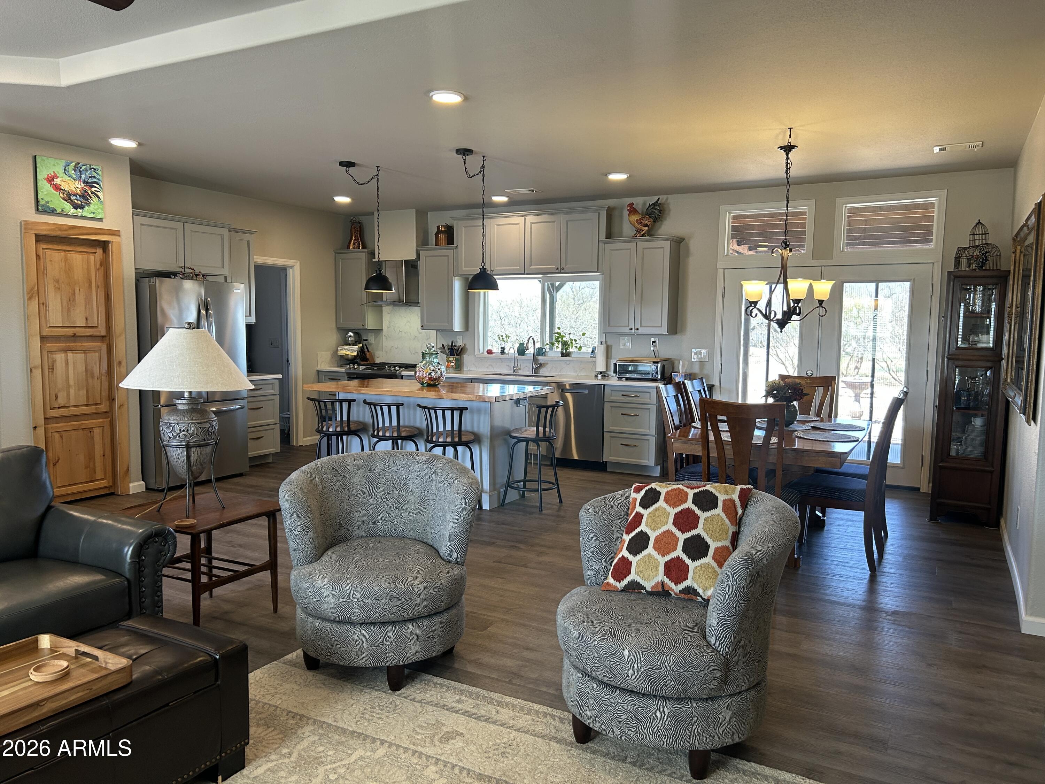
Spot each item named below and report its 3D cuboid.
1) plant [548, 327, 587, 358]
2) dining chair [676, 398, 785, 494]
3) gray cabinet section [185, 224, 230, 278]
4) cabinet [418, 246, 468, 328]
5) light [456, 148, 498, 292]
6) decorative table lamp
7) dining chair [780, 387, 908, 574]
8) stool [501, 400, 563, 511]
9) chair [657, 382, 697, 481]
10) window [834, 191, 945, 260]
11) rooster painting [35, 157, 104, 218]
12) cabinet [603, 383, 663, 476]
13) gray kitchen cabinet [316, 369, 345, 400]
[{"bbox_3d":[0.480,-0.543,8.538,0.420,0.330,0.300,3,6,29],"label":"plant"},{"bbox_3d":[1.308,0.559,4.503,0.480,1.080,0.590,3,6,29],"label":"dining chair"},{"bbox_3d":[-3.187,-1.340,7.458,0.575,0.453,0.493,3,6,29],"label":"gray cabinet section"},{"bbox_3d":[-0.896,-1.183,9.082,0.475,0.940,0.345,3,6,29],"label":"cabinet"},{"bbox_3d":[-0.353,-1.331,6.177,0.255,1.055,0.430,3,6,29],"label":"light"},{"bbox_3d":[-1.633,0.120,3.835,0.655,0.920,0.655,-2,6,-23],"label":"decorative table lamp"},{"bbox_3d":[2.025,0.531,4.957,0.650,1.060,0.490,3,6,29],"label":"dining chair"},{"bbox_3d":[0.107,0.491,6.386,0.455,0.868,0.405,3,6,29],"label":"stool"},{"bbox_3d":[1.258,0.487,5.428,0.570,1.070,0.460,4,6,33],"label":"chair"},{"bbox_3d":[3.264,-1.462,6.991,0.883,0.580,0.090,3,6,29],"label":"window"},{"bbox_3d":[-3.469,-1.559,6.028,0.035,0.410,0.510,3,6,28],"label":"rooster painting"},{"bbox_3d":[1.194,0.352,7.911,0.545,0.880,0.620,3,6,28],"label":"cabinet"},{"bbox_3d":[-2.129,0.147,9.713,0.440,0.900,0.620,3,6,29],"label":"gray kitchen cabinet"}]

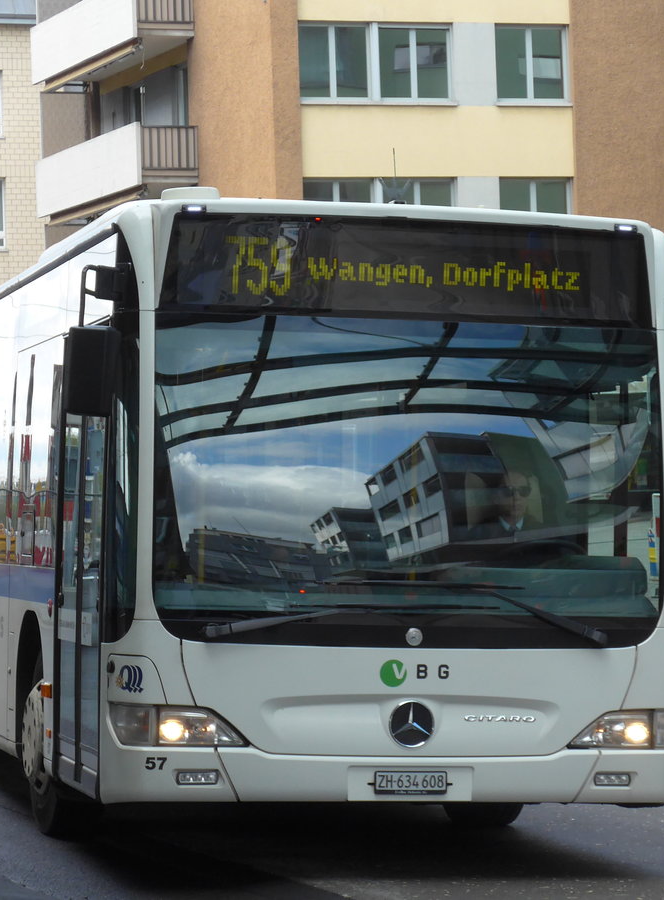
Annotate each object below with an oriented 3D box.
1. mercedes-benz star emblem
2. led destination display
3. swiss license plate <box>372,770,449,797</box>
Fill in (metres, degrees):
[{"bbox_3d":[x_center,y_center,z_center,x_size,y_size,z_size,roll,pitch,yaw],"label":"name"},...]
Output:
[{"bbox_3d":[0.338,1.157,14.200,0.197,0.197,0.035,2,-2,-12],"label":"mercedes-benz star emblem"},{"bbox_3d":[0.327,-0.763,14.420,2.100,0.425,0.140,2,-2,-12],"label":"led destination display"},{"bbox_3d":[0.334,1.404,14.160,0.312,0.097,0.020,2,-2,-12],"label":"swiss license plate"}]

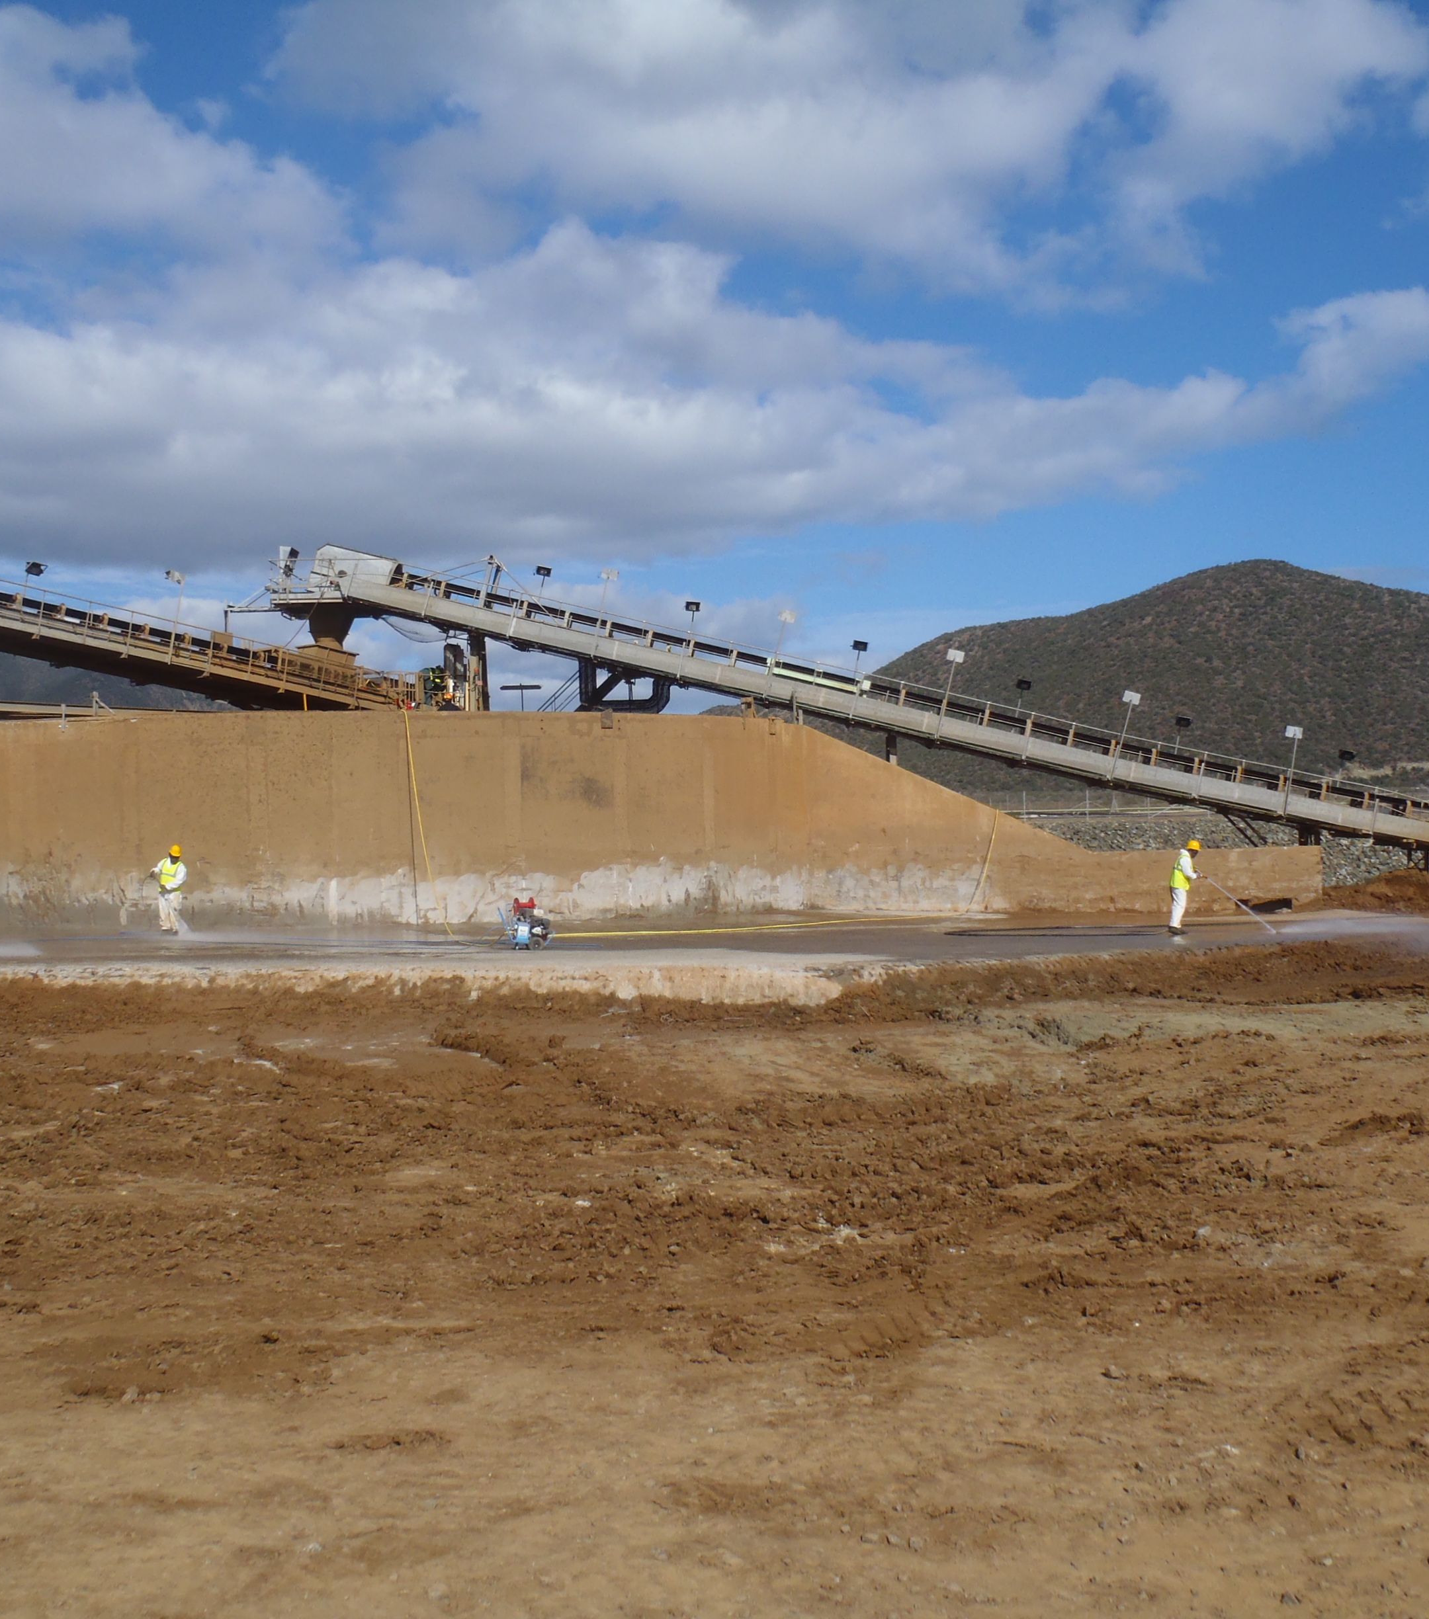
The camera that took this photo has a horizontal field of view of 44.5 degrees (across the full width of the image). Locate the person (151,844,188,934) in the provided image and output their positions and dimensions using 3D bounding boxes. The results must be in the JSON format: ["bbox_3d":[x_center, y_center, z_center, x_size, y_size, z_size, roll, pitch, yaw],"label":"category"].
[{"bbox_3d":[-10.790,1.620,34.600,0.680,1.740,0.480,0,0,-6],"label":"person"}]

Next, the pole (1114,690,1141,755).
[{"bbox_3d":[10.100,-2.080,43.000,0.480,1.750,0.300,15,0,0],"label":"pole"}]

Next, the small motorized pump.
[{"bbox_3d":[-3.430,2.090,32.100,0.950,0.980,0.620,0,0,0],"label":"small motorized pump"}]

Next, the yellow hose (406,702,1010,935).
[{"bbox_3d":[0.280,0.170,36.060,13.100,4.650,3.900,0,0,-10],"label":"yellow hose"}]

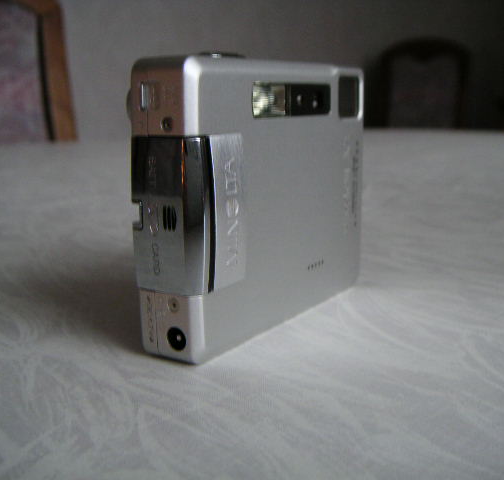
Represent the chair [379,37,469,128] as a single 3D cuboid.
[{"bbox_3d":[0.690,-0.335,3.068,0.450,1.042,0.550,4,12,19],"label":"chair"}]

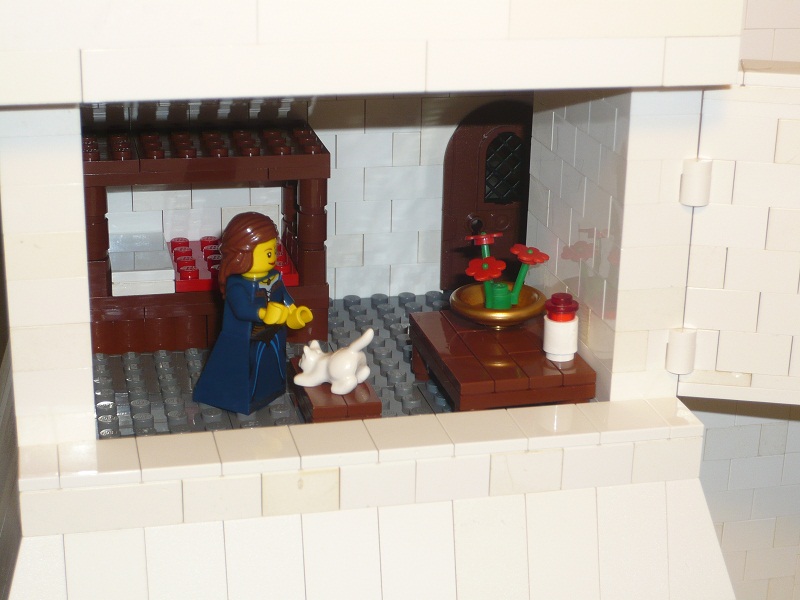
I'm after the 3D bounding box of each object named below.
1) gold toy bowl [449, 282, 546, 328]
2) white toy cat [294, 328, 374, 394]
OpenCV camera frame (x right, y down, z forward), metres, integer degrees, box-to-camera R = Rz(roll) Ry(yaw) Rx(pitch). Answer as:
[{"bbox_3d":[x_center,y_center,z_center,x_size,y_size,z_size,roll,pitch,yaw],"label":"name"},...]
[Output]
[{"bbox_3d":[0.024,0.003,0.380,0.024,0.006,0.024,1,20,0],"label":"gold toy bowl"},{"bbox_3d":[-0.014,0.013,0.355,0.019,0.015,0.011,11,22,26],"label":"white toy cat"}]

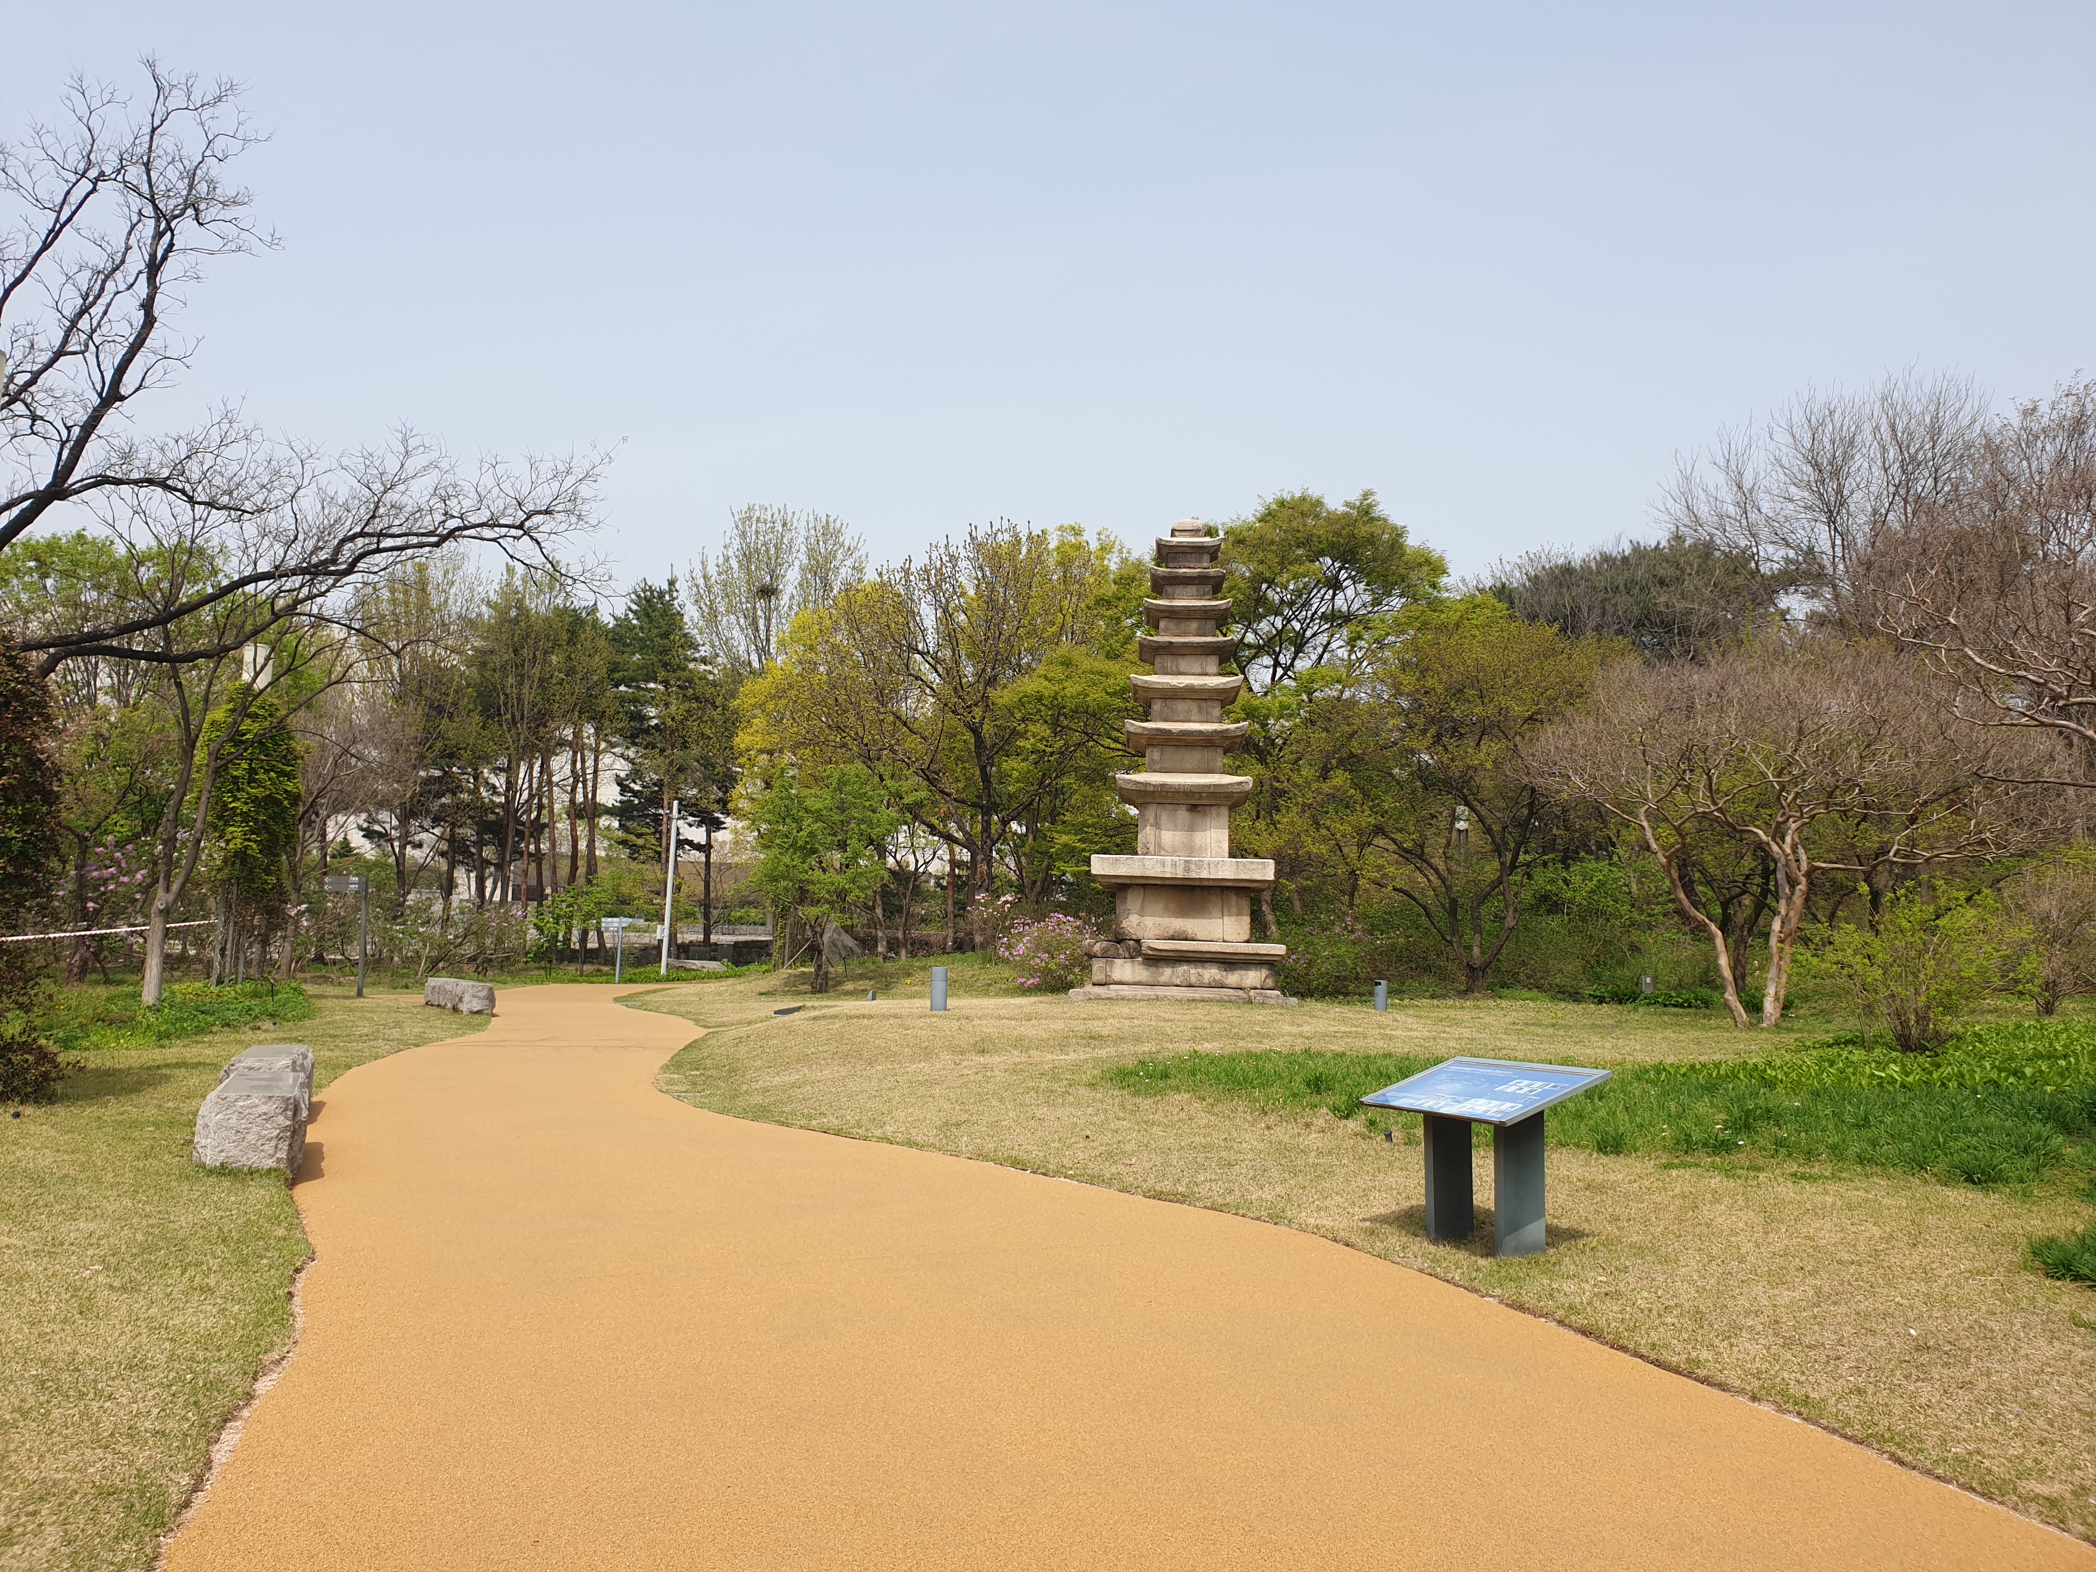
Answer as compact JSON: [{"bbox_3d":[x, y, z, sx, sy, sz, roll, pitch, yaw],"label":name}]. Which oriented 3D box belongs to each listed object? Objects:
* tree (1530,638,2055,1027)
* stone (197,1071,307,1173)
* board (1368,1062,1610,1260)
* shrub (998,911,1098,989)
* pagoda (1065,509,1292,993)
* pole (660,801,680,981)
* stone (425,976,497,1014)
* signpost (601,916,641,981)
[{"bbox_3d":[11.383,0.671,24.066,7.500,5.955,6.900,-2,-6,25],"label":"tree"},{"bbox_3d":[-5.040,2.131,10.062,0.620,0.450,1.500,3,-6,-23],"label":"stone"},{"bbox_3d":[2.133,1.817,7.753,0.679,0.892,1.056,4,-6,-27],"label":"board"},{"bbox_3d":[0.114,2.895,27.650,2.040,1.381,1.800,1,-6,0],"label":"shrub"},{"bbox_3d":[2.125,-0.488,24.666,3.300,7.540,3.300,1,-6,4],"label":"pagoda"},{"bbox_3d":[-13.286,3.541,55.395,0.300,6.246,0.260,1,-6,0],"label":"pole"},{"bbox_3d":[-9.600,3.431,25.703,1.500,0.510,0.580,-4,-8,44],"label":"stone"},{"bbox_3d":[-13.219,5.091,48.714,1.243,2.067,0.300,1,-6,0],"label":"signpost"}]

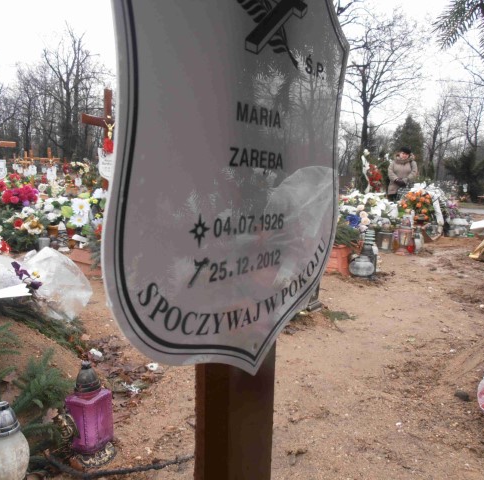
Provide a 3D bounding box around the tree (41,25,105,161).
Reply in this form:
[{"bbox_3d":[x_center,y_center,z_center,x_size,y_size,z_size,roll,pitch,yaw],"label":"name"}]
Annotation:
[{"bbox_3d":[-12.224,-10.421,32.000,4.700,10.200,4.500,-3,9,-21],"label":"tree"}]

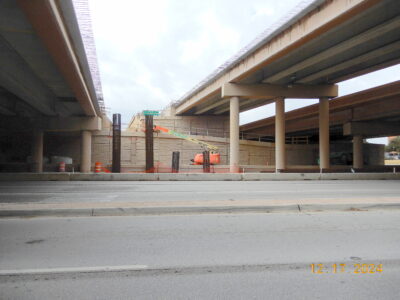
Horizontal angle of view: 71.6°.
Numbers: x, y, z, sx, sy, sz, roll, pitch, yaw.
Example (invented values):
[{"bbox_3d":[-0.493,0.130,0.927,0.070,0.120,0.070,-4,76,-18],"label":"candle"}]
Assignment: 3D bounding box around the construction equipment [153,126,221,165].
[{"bbox_3d":[-1.720,-0.200,33.500,8.600,5.100,2.400,0,-1,0],"label":"construction equipment"}]

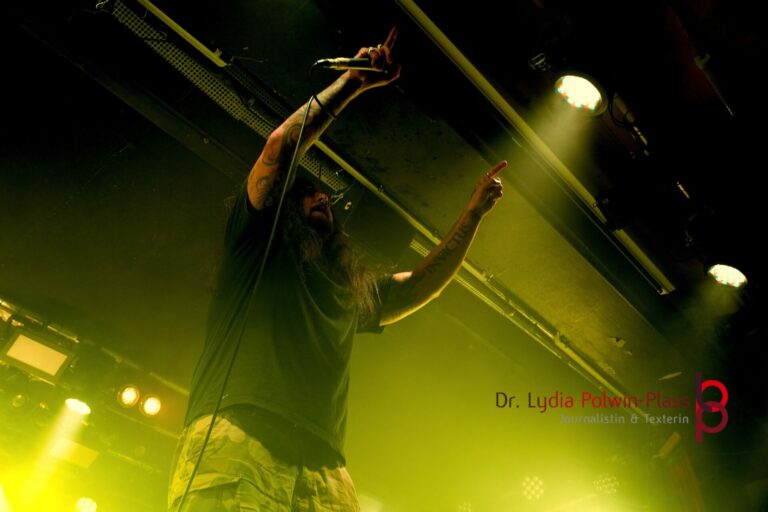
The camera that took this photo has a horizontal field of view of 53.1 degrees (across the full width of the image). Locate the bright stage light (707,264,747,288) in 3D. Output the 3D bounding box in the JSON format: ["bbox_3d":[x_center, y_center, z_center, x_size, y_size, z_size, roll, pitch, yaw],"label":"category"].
[{"bbox_3d":[1.697,0.009,3.731,0.220,0.240,0.220,17,-25,26],"label":"bright stage light"}]

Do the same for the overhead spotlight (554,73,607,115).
[{"bbox_3d":[0.785,-0.685,2.888,0.220,0.240,0.220,20,-23,27],"label":"overhead spotlight"}]

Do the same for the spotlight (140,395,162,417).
[{"bbox_3d":[-1.963,1.268,6.507,0.190,0.190,0.200,19,-12,-9],"label":"spotlight"}]

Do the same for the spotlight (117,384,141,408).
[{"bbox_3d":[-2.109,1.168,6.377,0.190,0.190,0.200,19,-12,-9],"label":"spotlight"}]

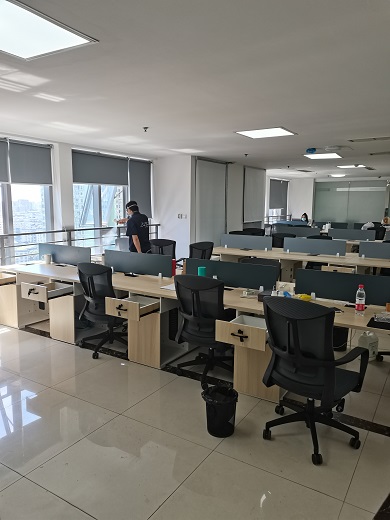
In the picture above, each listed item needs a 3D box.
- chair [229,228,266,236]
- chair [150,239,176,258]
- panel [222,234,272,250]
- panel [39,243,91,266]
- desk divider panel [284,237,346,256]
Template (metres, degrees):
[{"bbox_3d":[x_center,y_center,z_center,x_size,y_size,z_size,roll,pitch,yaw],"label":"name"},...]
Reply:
[{"bbox_3d":[0.995,-0.090,8.128,0.620,1.030,0.620,6,10,32],"label":"chair"},{"bbox_3d":[-0.605,0.233,5.801,0.620,1.030,0.620,6,10,32],"label":"chair"},{"bbox_3d":[0.919,-0.311,7.011,1.000,0.245,0.028,6,10,32],"label":"panel"},{"bbox_3d":[-1.692,-0.063,5.075,1.000,0.245,0.028,6,10,32],"label":"panel"},{"bbox_3d":[1.945,-0.208,6.376,1.000,0.245,0.028,6,10,32],"label":"desk divider panel"}]

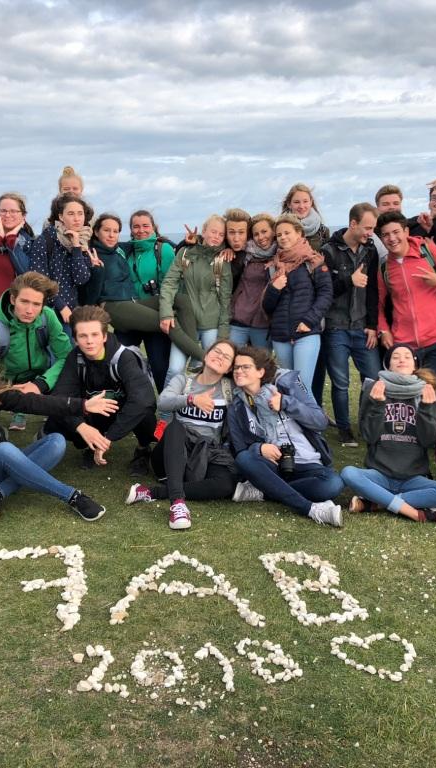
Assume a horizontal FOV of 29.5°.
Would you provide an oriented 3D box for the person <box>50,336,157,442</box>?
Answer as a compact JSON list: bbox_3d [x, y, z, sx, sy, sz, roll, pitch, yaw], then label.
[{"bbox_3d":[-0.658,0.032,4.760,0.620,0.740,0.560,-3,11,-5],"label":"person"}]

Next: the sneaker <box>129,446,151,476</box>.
[{"bbox_3d":[-0.482,0.482,5.150,0.110,0.130,0.280,1,11,12],"label":"sneaker"}]

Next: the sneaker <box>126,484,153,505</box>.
[{"bbox_3d":[-0.423,0.603,4.520,0.100,0.100,0.255,14,18,31],"label":"sneaker"}]

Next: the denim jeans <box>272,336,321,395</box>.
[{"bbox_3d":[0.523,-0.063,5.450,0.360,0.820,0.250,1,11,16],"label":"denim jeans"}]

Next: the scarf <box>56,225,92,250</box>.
[{"bbox_3d":[-0.953,-0.979,5.500,0.250,0.200,0.240,-5,11,-14],"label":"scarf"}]

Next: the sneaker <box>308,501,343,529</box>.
[{"bbox_3d":[0.552,0.670,4.250,0.120,0.100,0.250,21,13,-6],"label":"sneaker"}]

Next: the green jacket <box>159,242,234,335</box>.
[{"bbox_3d":[-0.149,-0.634,5.500,0.500,0.640,0.290,-1,10,7],"label":"green jacket"}]

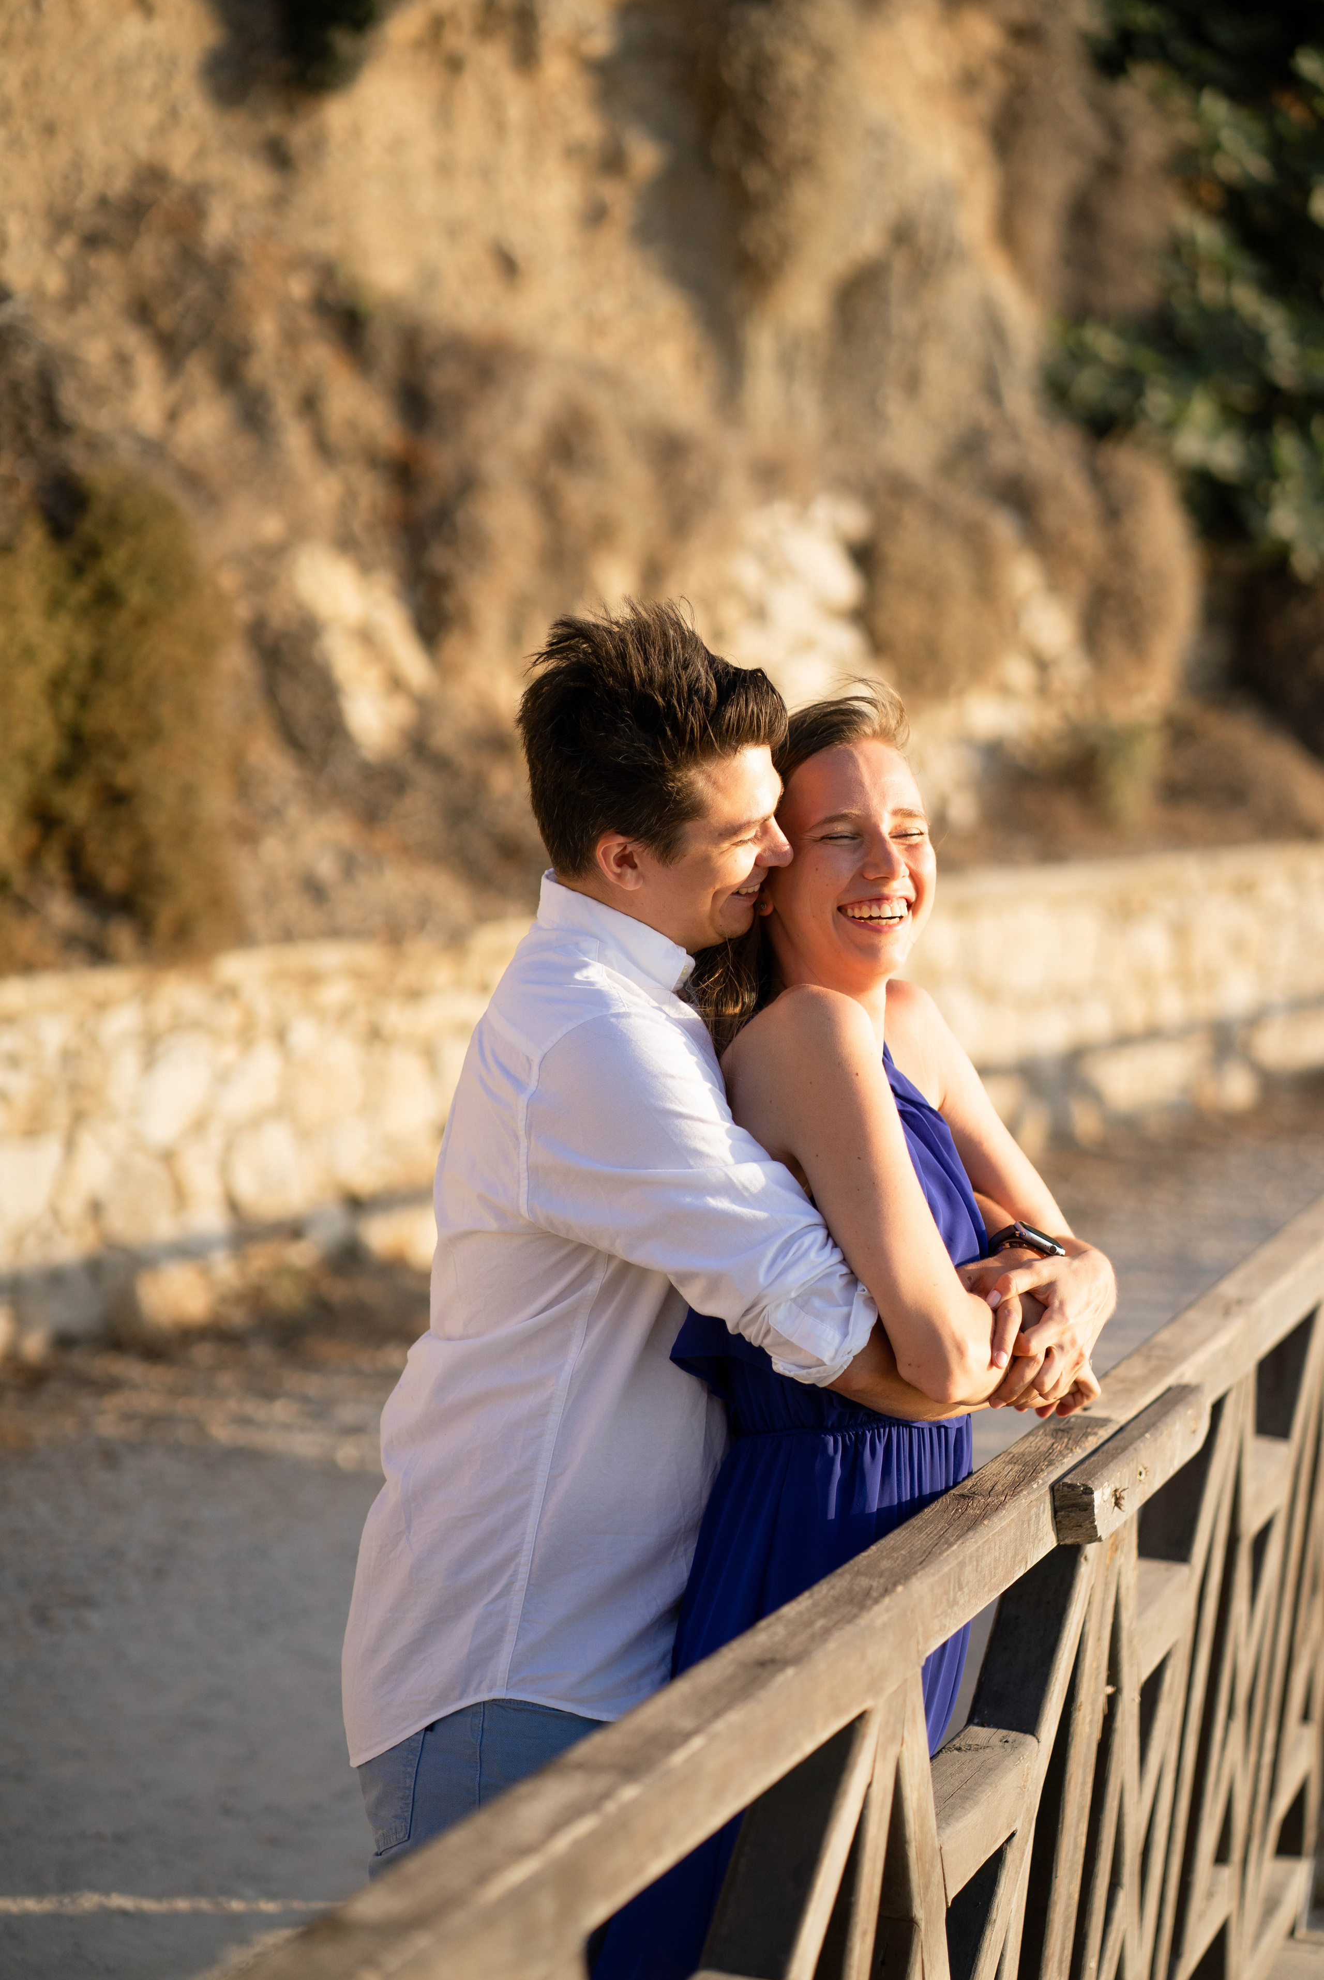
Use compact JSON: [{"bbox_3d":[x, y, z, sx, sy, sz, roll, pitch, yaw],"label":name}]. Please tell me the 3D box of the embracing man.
[{"bbox_3d":[0.045,0.585,3.660,0.600,1.780,0.520,0,3,0],"label":"embracing man"}]

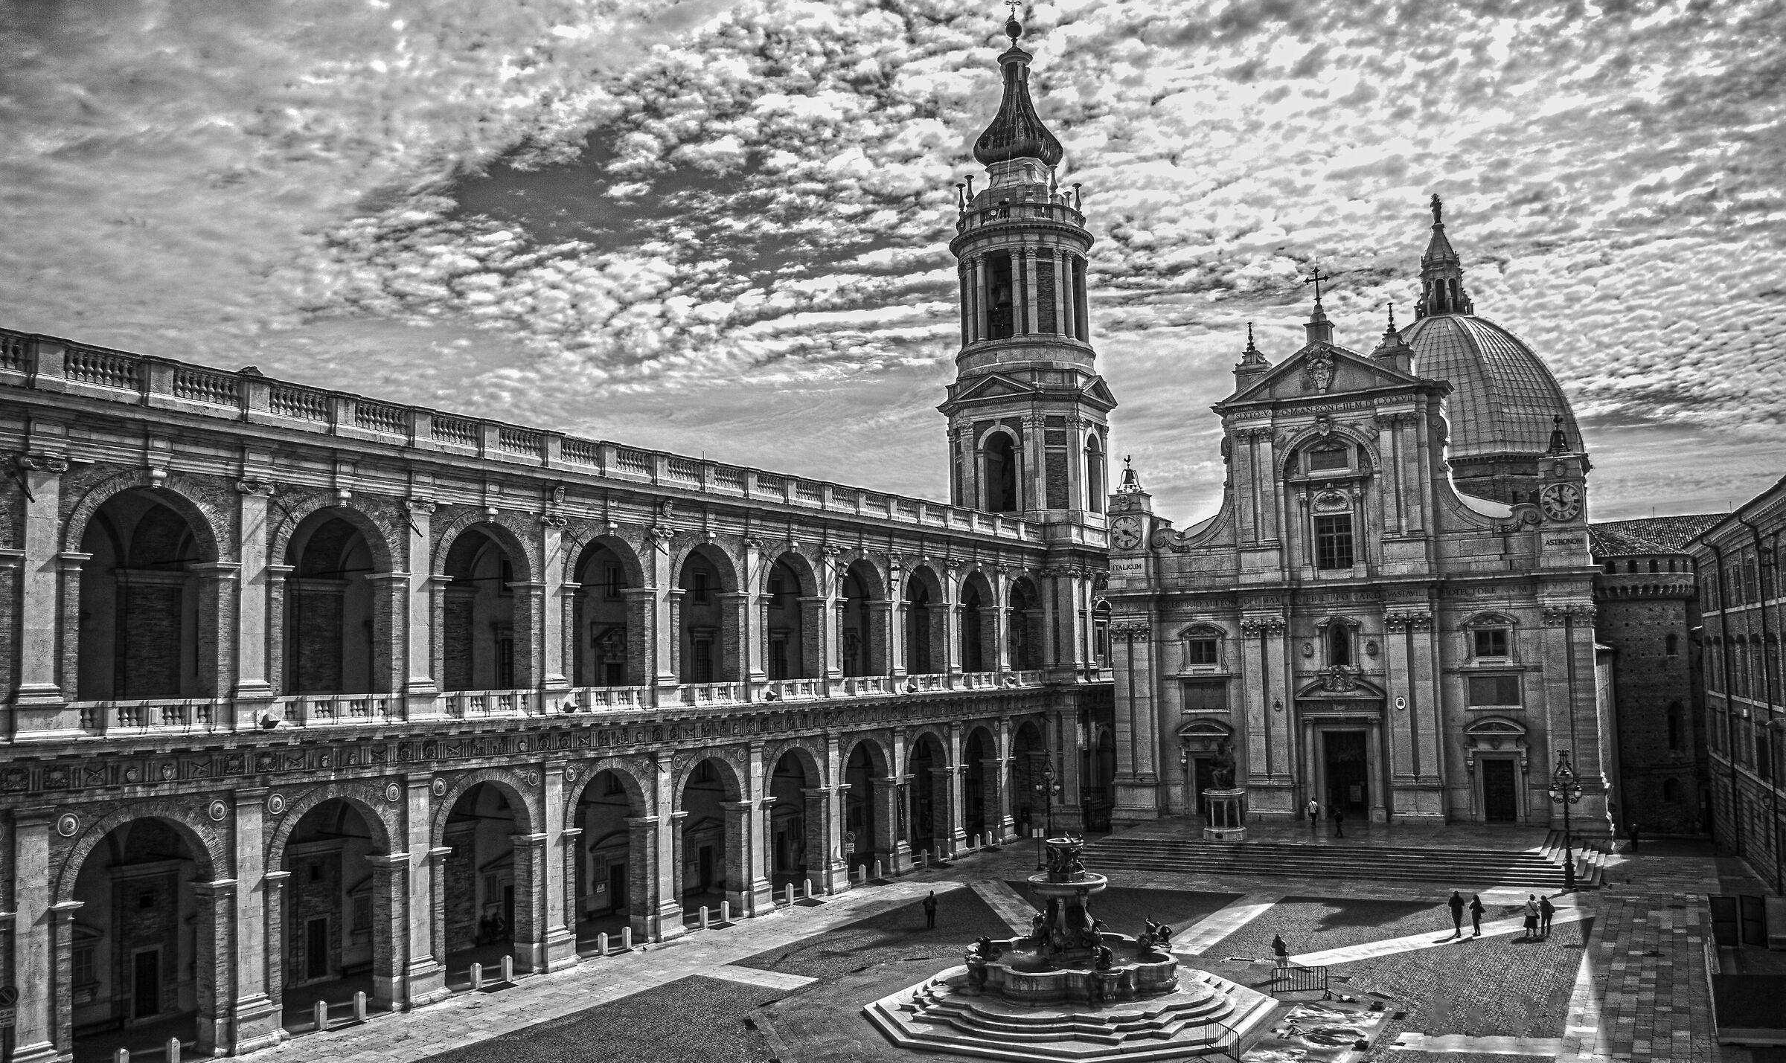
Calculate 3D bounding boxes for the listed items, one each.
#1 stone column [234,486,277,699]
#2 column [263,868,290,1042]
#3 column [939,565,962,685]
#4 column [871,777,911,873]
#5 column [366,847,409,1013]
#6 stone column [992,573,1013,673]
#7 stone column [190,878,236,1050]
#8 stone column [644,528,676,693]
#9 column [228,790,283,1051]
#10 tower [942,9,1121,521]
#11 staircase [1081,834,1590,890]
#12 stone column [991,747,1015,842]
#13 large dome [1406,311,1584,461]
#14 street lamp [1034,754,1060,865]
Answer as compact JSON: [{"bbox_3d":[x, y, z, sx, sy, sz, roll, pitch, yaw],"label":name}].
[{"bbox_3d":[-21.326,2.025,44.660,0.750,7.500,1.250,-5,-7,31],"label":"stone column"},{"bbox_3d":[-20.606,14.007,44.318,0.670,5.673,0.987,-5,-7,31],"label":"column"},{"bbox_3d":[3.563,5.826,83.321,0.900,7.196,1.550,-5,-7,30],"label":"column"},{"bbox_3d":[-0.116,16.705,76.348,1.250,5.138,1.900,-5,-7,30],"label":"column"},{"bbox_3d":[-17.701,13.919,46.788,1.050,5.119,1.000,-5,-7,30],"label":"column"},{"bbox_3d":[7.382,6.373,92.551,0.811,6.933,1.304,-5,-7,31],"label":"stone column"},{"bbox_3d":[-21.790,13.921,42.944,1.200,5.718,0.811,-5,-7,31],"label":"stone column"},{"bbox_3d":[-10.885,3.678,62.466,0.962,7.740,1.234,-5,-7,31],"label":"stone column"},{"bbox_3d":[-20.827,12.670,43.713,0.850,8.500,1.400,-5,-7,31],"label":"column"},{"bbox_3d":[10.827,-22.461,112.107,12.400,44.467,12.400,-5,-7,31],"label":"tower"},{"bbox_3d":[22.591,17.659,71.628,27.000,1.250,3.200,-5,-7,30],"label":"staircase"},{"bbox_3d":[7.255,17.354,88.056,0.900,5.886,1.600,-5,-7,30],"label":"stone column"},{"bbox_3d":[56.818,-14.293,135.725,23.500,16.000,23.500,-5,-7,30],"label":"large dome"},{"bbox_3d":[9.122,16.411,78.119,1.600,6.800,0.650,-5,-7,31],"label":"street lamp"}]

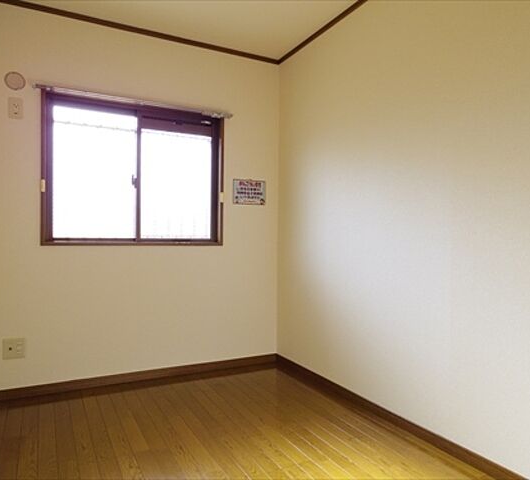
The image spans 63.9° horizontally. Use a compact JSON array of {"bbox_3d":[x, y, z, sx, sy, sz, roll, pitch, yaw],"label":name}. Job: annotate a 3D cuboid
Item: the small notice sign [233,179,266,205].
[{"bbox_3d":[-0.115,-0.354,3.187,0.262,0.183,0.005,0,0,-28],"label":"small notice sign"}]

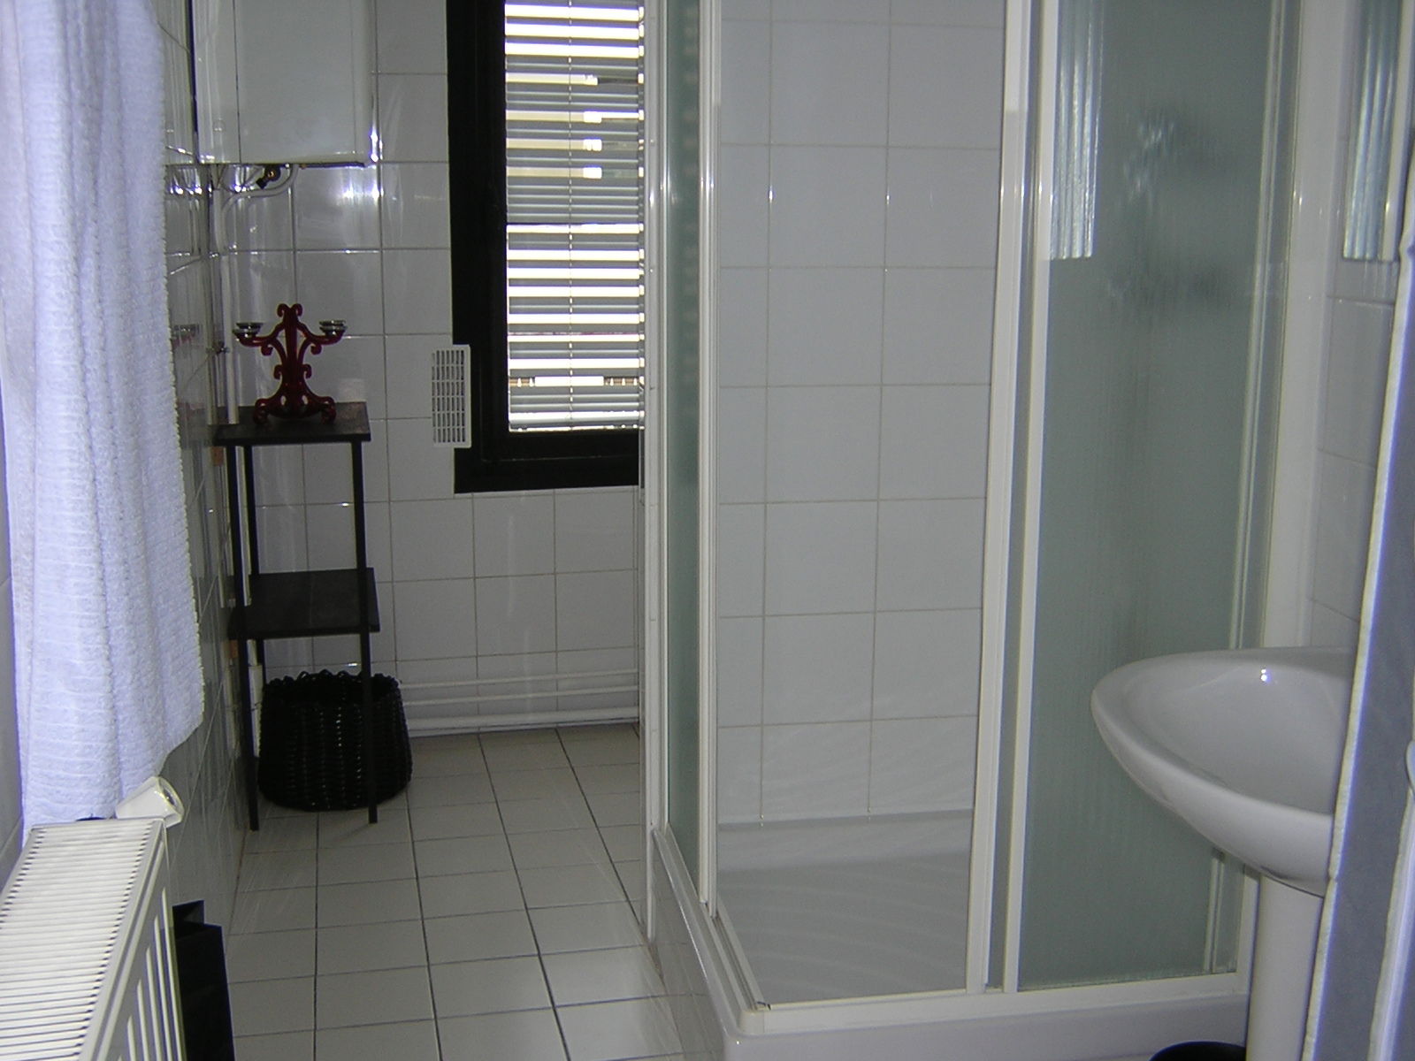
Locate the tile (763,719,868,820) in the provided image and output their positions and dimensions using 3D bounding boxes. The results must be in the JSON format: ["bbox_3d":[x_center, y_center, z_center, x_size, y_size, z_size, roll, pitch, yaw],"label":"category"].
[{"bbox_3d":[0.198,0.429,2.648,0.200,0.174,0.010,-2,10,-13],"label":"tile"}]

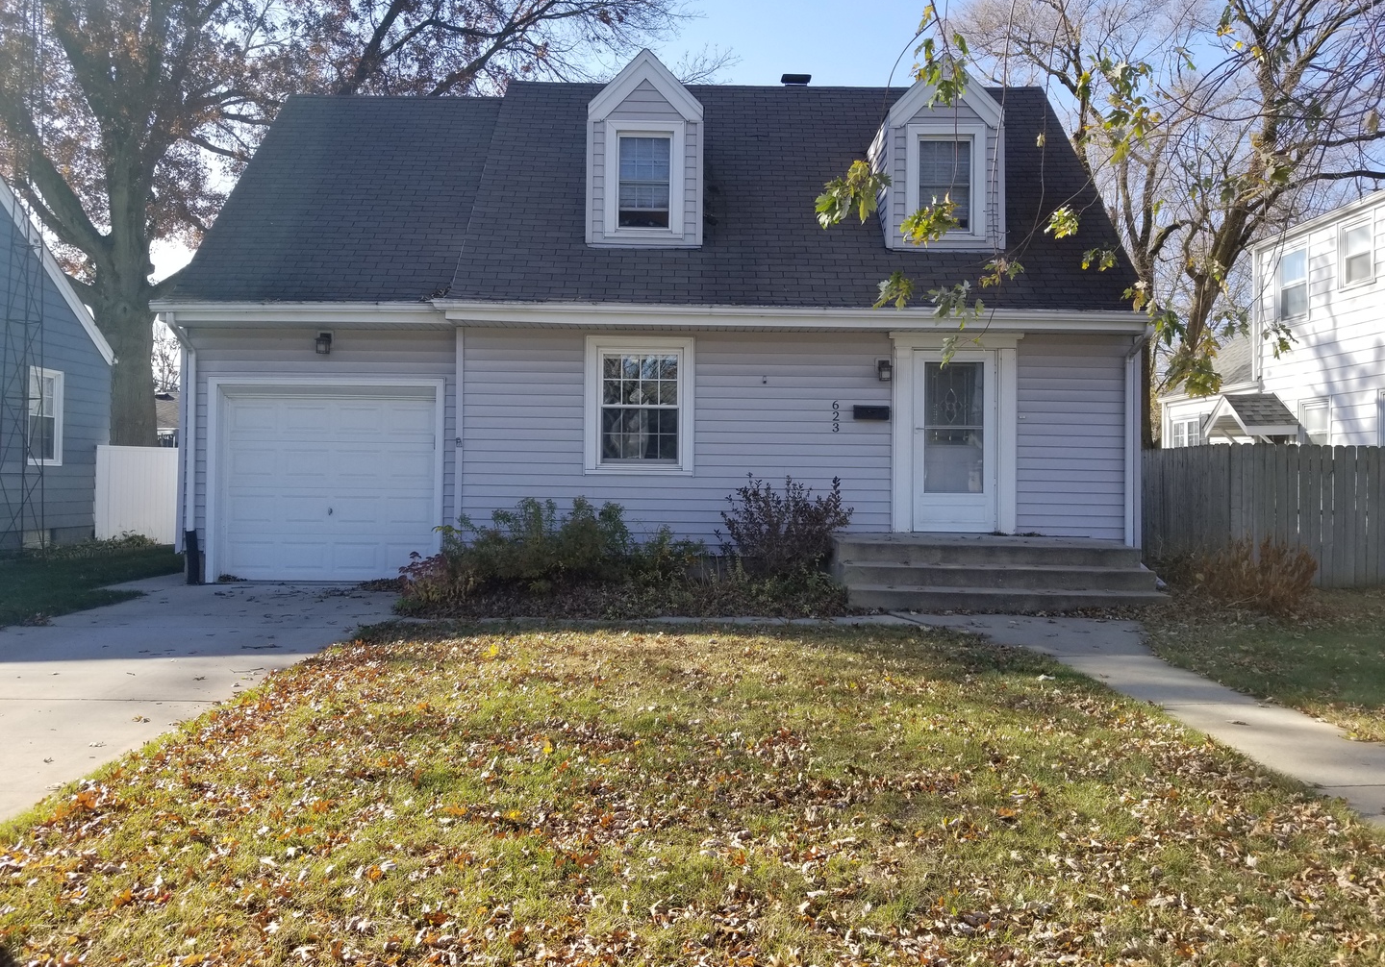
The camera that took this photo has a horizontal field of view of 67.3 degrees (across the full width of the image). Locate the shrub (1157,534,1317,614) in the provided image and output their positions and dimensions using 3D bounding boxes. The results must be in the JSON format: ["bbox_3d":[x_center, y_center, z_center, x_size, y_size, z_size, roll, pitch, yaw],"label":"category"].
[{"bbox_3d":[5.400,0.882,10.280,1.548,0.727,1.100,1,0,0],"label":"shrub"}]

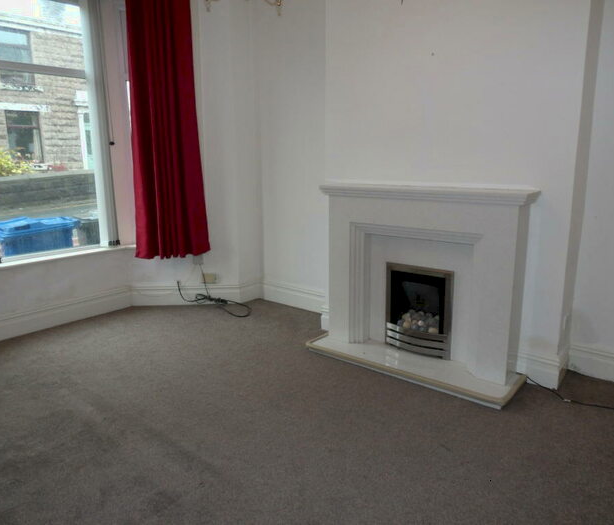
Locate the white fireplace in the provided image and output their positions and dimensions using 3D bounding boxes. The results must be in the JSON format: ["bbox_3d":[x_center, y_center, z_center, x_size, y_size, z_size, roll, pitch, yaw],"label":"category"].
[{"bbox_3d":[0.657,0.115,3.095,1.372,1.156,0.420,9,16,38],"label":"white fireplace"}]

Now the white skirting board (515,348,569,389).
[{"bbox_3d":[1.458,0.621,2.991,0.235,0.185,0.290,9,16,38],"label":"white skirting board"}]

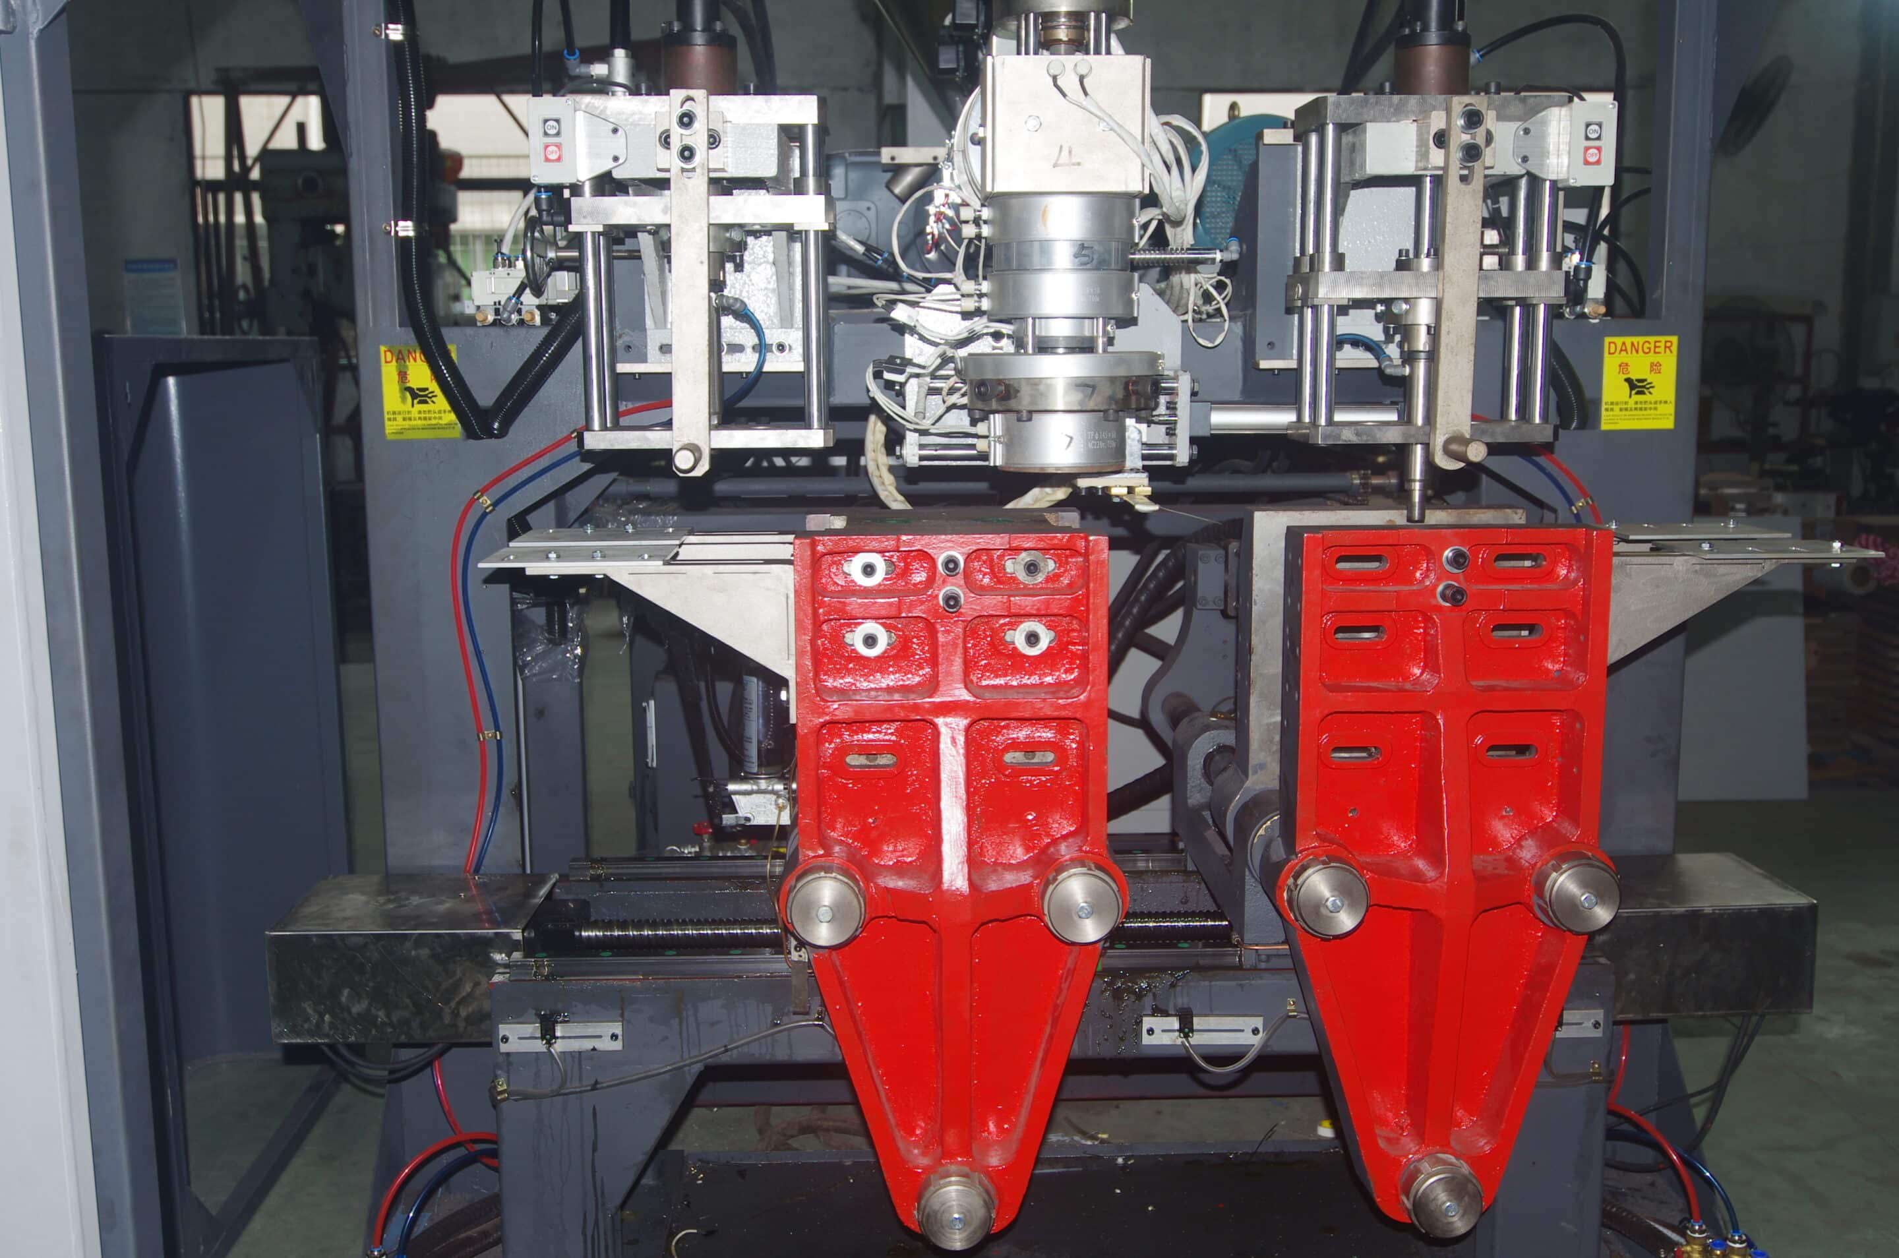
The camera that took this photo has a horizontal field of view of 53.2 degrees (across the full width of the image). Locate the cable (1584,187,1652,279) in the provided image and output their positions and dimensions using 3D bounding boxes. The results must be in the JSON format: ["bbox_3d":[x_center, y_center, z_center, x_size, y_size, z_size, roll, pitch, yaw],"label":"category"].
[{"bbox_3d":[0.923,-0.548,2.617,0.091,0.129,0.050,-1,9,-2],"label":"cable"}]

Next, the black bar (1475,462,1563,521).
[{"bbox_3d":[0.806,-0.202,2.708,0.151,0.014,0.030,29,7,-6],"label":"black bar"}]

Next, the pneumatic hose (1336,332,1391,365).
[{"bbox_3d":[0.489,-0.332,2.240,0.065,0.036,0.025,-1,9,-2],"label":"pneumatic hose"}]

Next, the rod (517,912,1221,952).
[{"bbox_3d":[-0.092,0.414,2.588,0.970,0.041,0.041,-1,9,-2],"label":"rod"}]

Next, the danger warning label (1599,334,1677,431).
[{"bbox_3d":[0.934,-0.333,2.564,0.100,0.125,0.002,-1,9,-2],"label":"danger warning label"}]

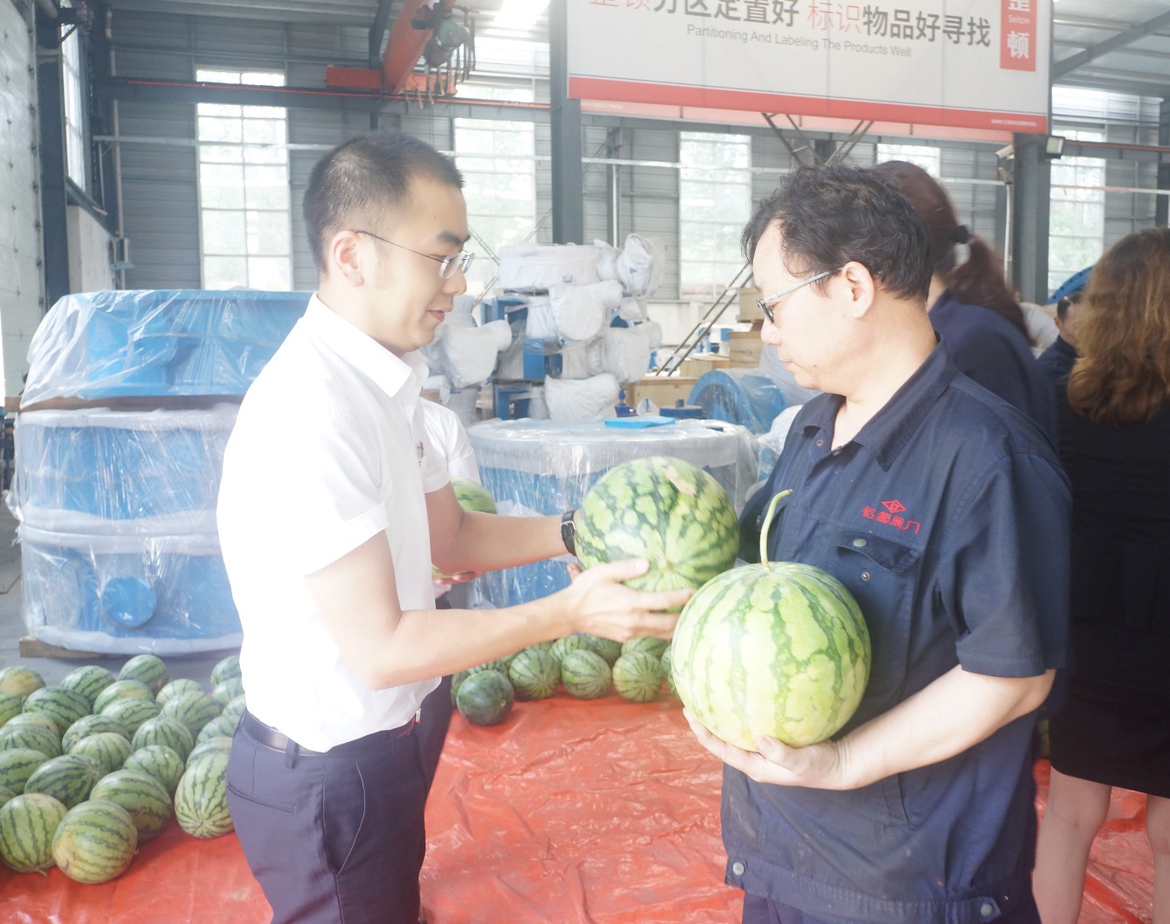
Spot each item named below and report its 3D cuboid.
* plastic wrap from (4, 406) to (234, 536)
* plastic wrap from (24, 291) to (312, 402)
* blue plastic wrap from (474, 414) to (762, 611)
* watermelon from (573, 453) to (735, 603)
[{"bbox_3d":[-2.218,0.010,5.404,1.260,0.580,1.240,-3,6,-22],"label":"plastic wrap"},{"bbox_3d":[-2.112,-0.590,5.370,1.400,0.550,1.320,-3,6,-21],"label":"plastic wrap"},{"bbox_3d":[0.135,0.273,5.901,1.560,0.970,1.500,0,5,1],"label":"blue plastic wrap"},{"bbox_3d":[0.087,0.085,1.260,0.203,0.192,0.200,0,5,4],"label":"watermelon"}]

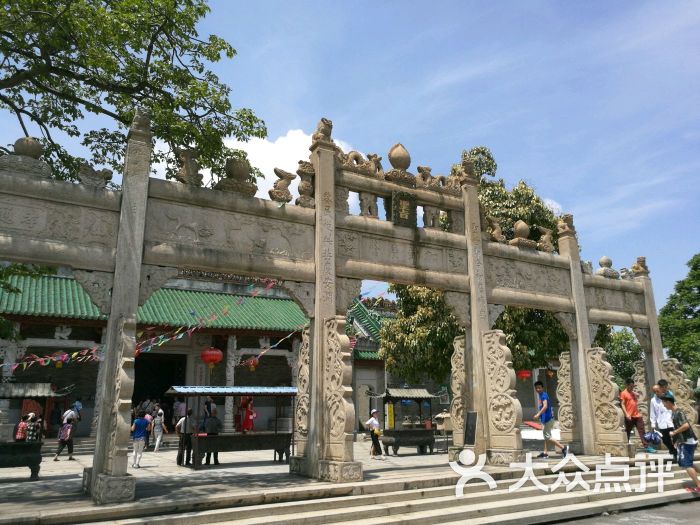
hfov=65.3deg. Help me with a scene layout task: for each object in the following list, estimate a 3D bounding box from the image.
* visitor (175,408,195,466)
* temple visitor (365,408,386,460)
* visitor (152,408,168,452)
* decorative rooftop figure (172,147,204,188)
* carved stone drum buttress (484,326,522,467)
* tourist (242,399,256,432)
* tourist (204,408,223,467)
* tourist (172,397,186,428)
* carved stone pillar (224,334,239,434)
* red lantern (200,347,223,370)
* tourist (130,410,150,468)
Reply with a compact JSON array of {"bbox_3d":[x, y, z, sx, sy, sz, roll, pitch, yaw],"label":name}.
[{"bbox_3d":[-5.101,5.380,16.879,0.550,1.670,0.380,-6,-15,23],"label":"visitor"},{"bbox_3d":[0.800,5.510,17.528,0.520,1.580,0.480,-7,-16,23],"label":"temple visitor"},{"bbox_3d":[-7.496,6.694,21.779,0.520,1.600,0.360,2,-15,-11],"label":"visitor"},{"bbox_3d":[-2.879,-1.683,9.672,0.500,0.680,0.360,8,-17,-30],"label":"decorative rooftop figure"},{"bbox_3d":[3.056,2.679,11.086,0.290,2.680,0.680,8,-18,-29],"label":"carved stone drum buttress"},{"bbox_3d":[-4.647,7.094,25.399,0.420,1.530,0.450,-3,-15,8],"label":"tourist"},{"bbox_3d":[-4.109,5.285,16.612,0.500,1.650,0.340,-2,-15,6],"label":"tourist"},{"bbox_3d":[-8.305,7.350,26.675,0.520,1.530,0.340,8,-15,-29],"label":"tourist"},{"bbox_3d":[-5.378,5.574,25.163,0.500,4.320,0.500,8,-17,-30],"label":"carved stone pillar"},{"bbox_3d":[-6.012,4.189,23.700,0.930,1.040,0.930,8,-15,-29],"label":"red lantern"},{"bbox_3d":[-6.082,5.193,16.032,0.480,1.570,0.330,4,-16,-17],"label":"tourist"}]

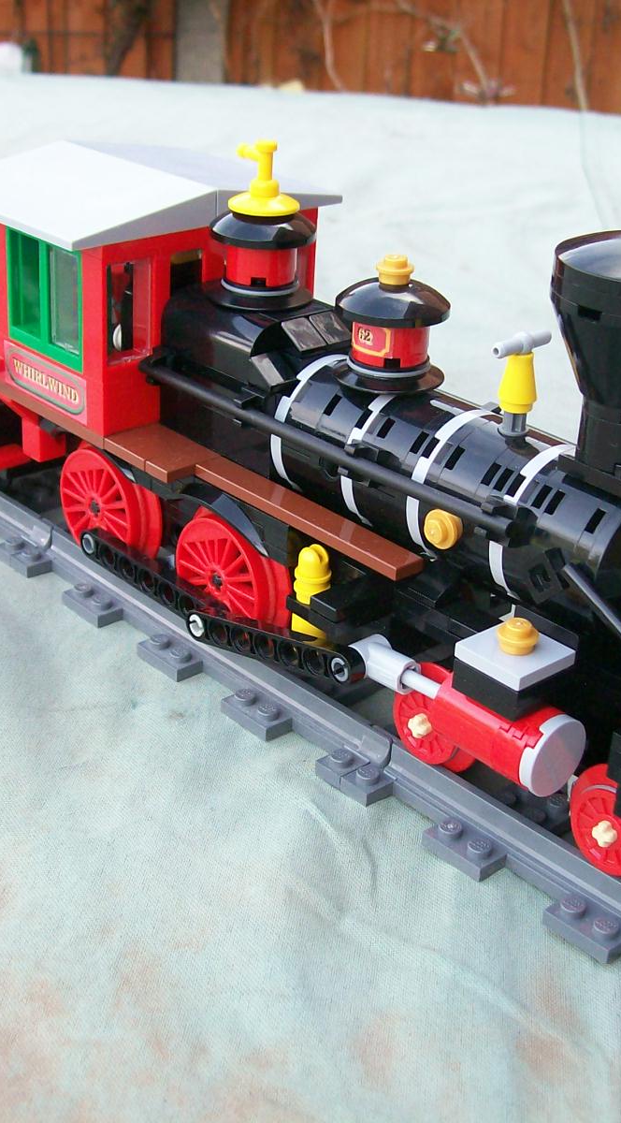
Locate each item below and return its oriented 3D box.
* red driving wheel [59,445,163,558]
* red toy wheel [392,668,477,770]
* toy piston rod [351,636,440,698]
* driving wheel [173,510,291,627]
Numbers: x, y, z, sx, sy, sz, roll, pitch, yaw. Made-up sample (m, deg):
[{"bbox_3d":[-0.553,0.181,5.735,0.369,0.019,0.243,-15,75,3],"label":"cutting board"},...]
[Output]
[{"bbox_3d":[-0.052,-0.014,0.395,0.008,0.037,0.037,-20,34,-38],"label":"red driving wheel"},{"bbox_3d":[0.025,0.033,0.321,0.006,0.024,0.024,-20,34,-38],"label":"red toy wheel"},{"bbox_3d":[0.017,0.022,0.312,0.008,0.008,0.025,-20,34,-38],"label":"toy piston rod"},{"bbox_3d":[-0.019,0.003,0.363,0.008,0.037,0.037,-20,34,-38],"label":"driving wheel"}]

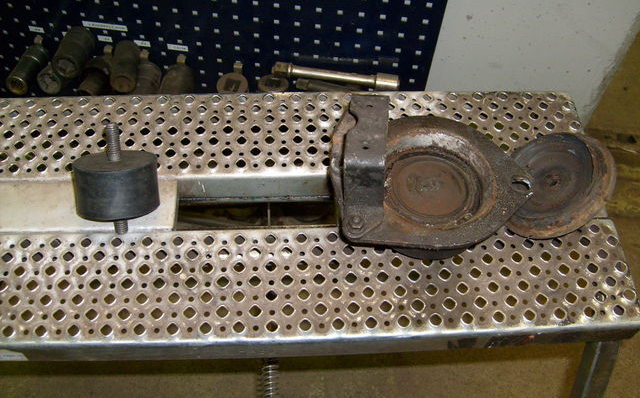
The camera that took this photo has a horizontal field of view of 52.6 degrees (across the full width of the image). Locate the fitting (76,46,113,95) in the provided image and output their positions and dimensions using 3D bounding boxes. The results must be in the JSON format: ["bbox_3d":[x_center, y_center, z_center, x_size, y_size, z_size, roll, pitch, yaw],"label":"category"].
[{"bbox_3d":[-0.439,-0.248,1.284,0.054,0.054,0.085,12,63,5],"label":"fitting"}]

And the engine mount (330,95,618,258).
[{"bbox_3d":[0.137,-0.024,0.576,0.254,0.058,0.146,-1,57,-3],"label":"engine mount"}]

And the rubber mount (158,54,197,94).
[{"bbox_3d":[-0.276,-0.230,1.279,0.064,0.064,0.080,2,63,-2],"label":"rubber mount"}]

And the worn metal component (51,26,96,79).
[{"bbox_3d":[-0.476,-0.284,1.255,0.052,0.052,0.099,5,47,4],"label":"worn metal component"}]

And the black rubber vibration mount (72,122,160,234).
[{"bbox_3d":[-0.174,-0.016,0.554,0.070,0.098,0.070,-1,19,-4],"label":"black rubber vibration mount"}]

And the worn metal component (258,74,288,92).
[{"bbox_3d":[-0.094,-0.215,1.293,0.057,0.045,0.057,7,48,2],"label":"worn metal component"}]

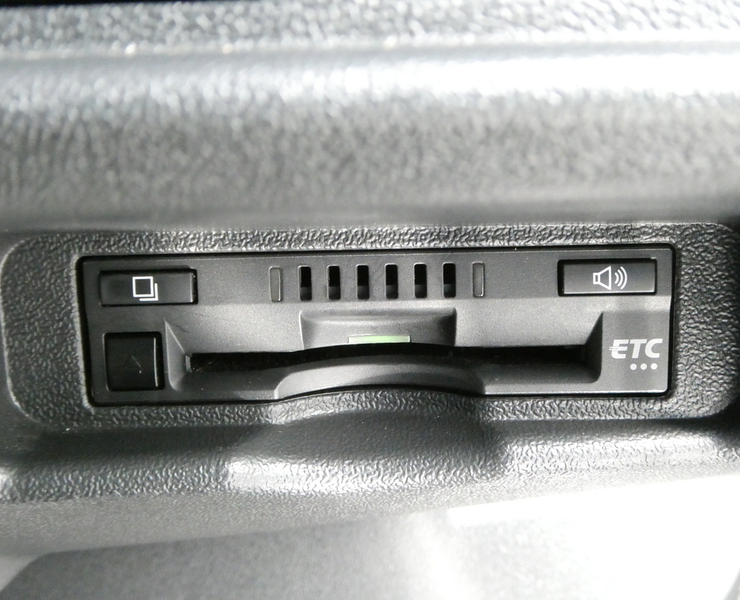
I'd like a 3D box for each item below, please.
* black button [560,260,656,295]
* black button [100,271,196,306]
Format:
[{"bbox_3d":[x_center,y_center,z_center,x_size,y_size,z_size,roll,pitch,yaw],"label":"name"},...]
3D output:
[{"bbox_3d":[0.031,-0.003,0.105,0.012,0.004,0.003,-1,7,1],"label":"black button"},{"bbox_3d":[-0.029,-0.002,0.106,0.012,0.004,0.003,-1,7,1],"label":"black button"}]

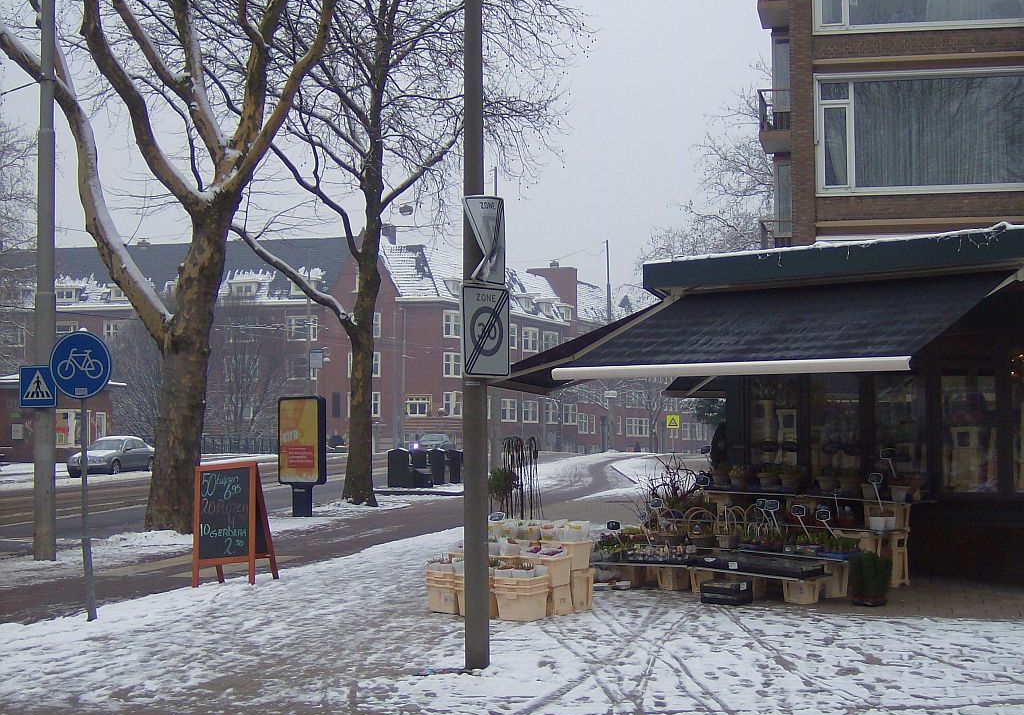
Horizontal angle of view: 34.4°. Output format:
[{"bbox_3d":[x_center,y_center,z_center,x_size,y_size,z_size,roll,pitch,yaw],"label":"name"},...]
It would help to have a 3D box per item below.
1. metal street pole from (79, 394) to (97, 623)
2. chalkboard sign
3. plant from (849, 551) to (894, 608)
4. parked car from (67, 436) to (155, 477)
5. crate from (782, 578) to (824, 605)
[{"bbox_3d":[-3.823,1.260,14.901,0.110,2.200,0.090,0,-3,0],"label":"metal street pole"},{"bbox_3d":[-2.913,1.777,17.499,0.710,1.250,0.560,-2,-3,22],"label":"chalkboard sign"},{"bbox_3d":[3.297,2.028,15.218,0.390,0.500,0.370,-1,-3,11],"label":"plant"},{"bbox_3d":[-15.299,3.750,63.504,1.820,1.460,4.850,-1,-3,12],"label":"parked car"},{"bbox_3d":[2.717,2.175,15.480,0.280,0.240,0.300,-2,-3,37],"label":"crate"}]

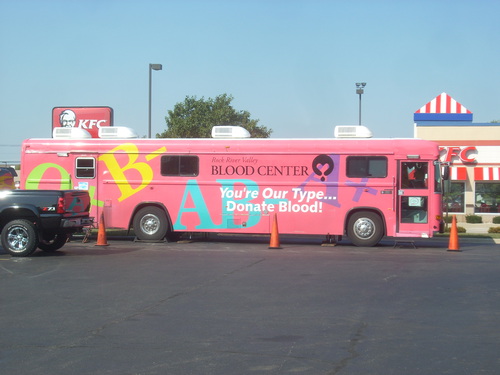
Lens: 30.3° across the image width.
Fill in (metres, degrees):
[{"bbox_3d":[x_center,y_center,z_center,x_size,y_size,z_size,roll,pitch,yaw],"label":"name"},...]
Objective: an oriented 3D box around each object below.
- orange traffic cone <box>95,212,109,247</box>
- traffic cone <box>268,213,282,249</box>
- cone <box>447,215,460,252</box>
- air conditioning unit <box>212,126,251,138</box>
[{"bbox_3d":[-3.931,1.088,24.600,0.370,0.914,0.370,0,0,-6],"label":"orange traffic cone"},{"bbox_3d":[0.662,1.124,24.000,0.370,0.914,0.370,0,0,-6],"label":"traffic cone"},{"bbox_3d":[5.147,1.147,23.300,0.370,0.914,0.370,0,0,-6],"label":"cone"},{"bbox_3d":[-0.520,-1.610,27.000,1.060,0.350,0.720,0,0,14],"label":"air conditioning unit"}]

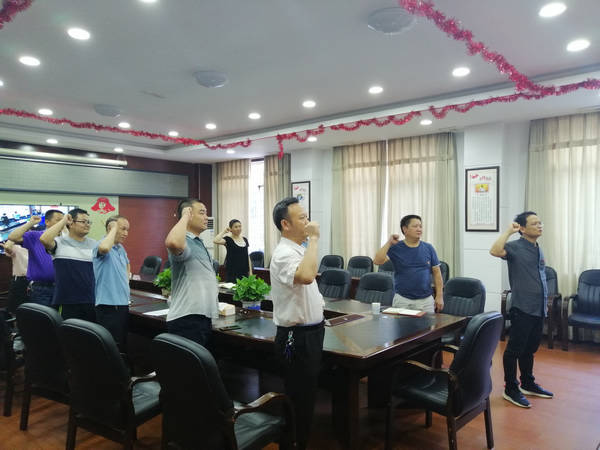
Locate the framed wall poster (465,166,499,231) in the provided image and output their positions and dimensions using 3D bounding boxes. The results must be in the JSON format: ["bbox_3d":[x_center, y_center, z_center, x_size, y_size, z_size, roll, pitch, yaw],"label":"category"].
[{"bbox_3d":[2.739,-0.380,7.042,0.510,0.950,0.030,0,0,41],"label":"framed wall poster"}]

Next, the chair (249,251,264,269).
[{"bbox_3d":[-1.153,1.063,10.074,0.600,0.970,0.660,0,0,41],"label":"chair"}]

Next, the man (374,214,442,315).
[{"bbox_3d":[1.111,0.730,4.750,0.660,1.680,0.400,0,0,-34],"label":"man"}]

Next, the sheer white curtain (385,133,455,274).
[{"bbox_3d":[2.043,-0.011,7.980,1.290,3.040,0.150,0,0,41],"label":"sheer white curtain"}]

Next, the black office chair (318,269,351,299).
[{"bbox_3d":[0.273,1.082,6.052,0.600,0.970,0.660,0,0,41],"label":"black office chair"}]

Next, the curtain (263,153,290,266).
[{"bbox_3d":[-0.501,0.002,10.019,0.793,2.980,0.160,0,0,41],"label":"curtain"}]

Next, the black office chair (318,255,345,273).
[{"bbox_3d":[0.470,1.057,8.722,0.600,0.980,0.630,0,0,41],"label":"black office chair"}]

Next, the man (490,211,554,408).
[{"bbox_3d":[2.030,0.720,4.250,0.620,1.710,0.440,0,0,-37],"label":"man"}]

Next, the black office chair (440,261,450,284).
[{"bbox_3d":[1.978,1.073,7.366,0.600,0.970,0.660,0,0,41],"label":"black office chair"}]

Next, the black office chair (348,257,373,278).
[{"bbox_3d":[0.900,1.058,8.347,0.600,0.980,0.630,0,0,41],"label":"black office chair"}]

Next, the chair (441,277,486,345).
[{"bbox_3d":[1.701,1.085,5.120,0.600,0.970,0.660,0,0,41],"label":"chair"}]

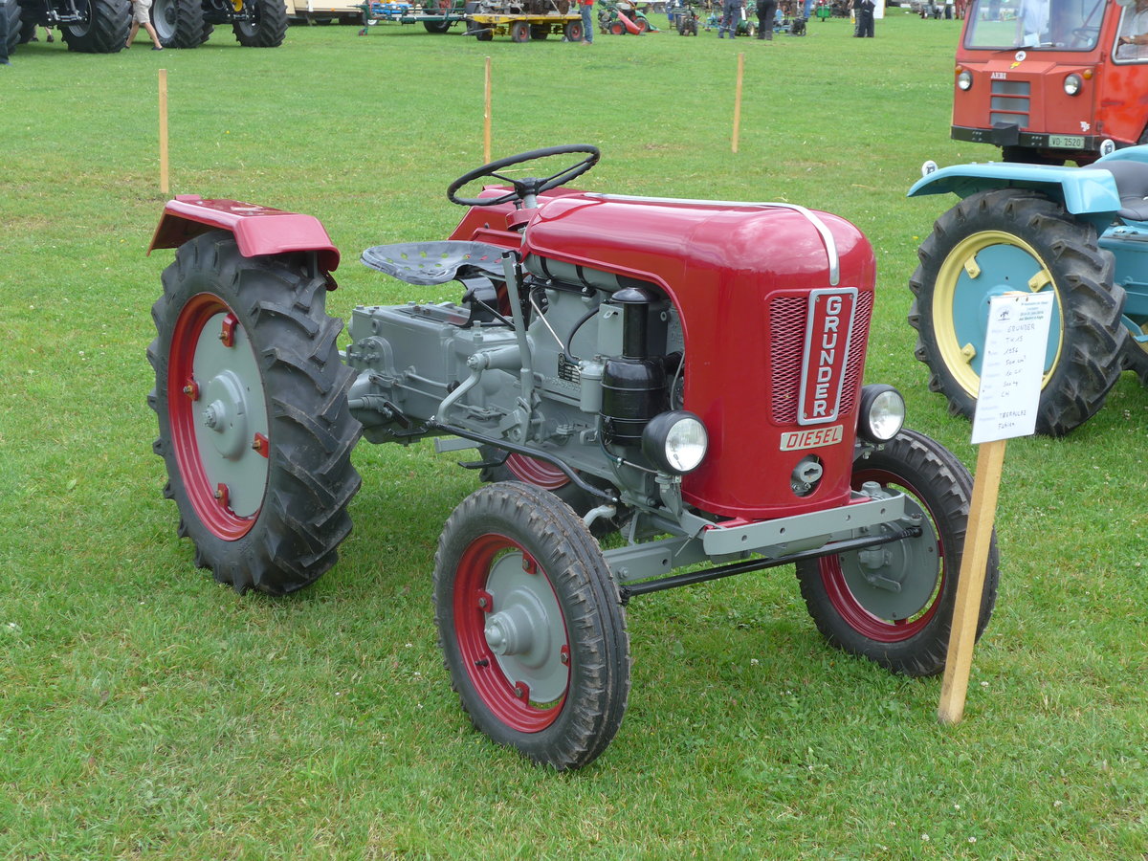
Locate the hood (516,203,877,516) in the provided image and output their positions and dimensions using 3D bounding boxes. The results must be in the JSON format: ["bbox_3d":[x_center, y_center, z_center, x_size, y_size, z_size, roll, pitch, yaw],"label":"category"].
[{"bbox_3d":[0.268,-0.230,3.921,0.365,0.650,0.920,-8,19,-34],"label":"hood"}]

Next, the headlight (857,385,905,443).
[{"bbox_3d":[0.687,-0.039,3.865,0.130,0.130,0.110,-8,19,-34],"label":"headlight"}]

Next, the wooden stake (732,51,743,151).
[{"bbox_3d":[1.481,-2.946,15.546,0.047,0.893,0.040,2,15,0],"label":"wooden stake"}]

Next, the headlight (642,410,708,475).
[{"bbox_3d":[0.207,0.026,3.548,0.130,0.130,0.110,-8,19,-34],"label":"headlight"}]

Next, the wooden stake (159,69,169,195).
[{"bbox_3d":[-2.775,-2.019,11.670,0.050,0.827,0.036,3,15,0],"label":"wooden stake"}]

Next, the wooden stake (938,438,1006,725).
[{"bbox_3d":[0.871,0.182,3.695,0.050,0.980,0.034,-9,21,-39],"label":"wooden stake"}]

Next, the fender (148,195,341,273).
[{"bbox_3d":[-0.895,-0.508,4.597,0.270,0.220,0.690,-8,19,-34],"label":"fender"}]

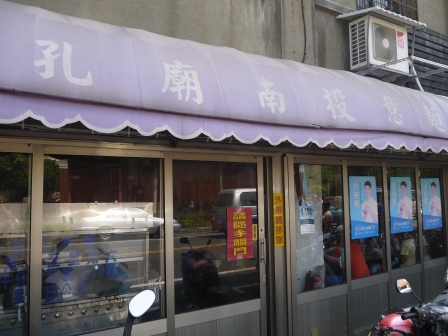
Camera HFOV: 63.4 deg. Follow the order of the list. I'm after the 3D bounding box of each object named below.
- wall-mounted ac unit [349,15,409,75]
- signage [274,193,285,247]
[{"bbox_3d":[1.838,-1.405,4.280,0.725,0.555,0.260,1,-5,-31],"label":"wall-mounted ac unit"},{"bbox_3d":[0.548,0.519,3.617,0.118,0.525,0.010,1,-5,-31],"label":"signage"}]

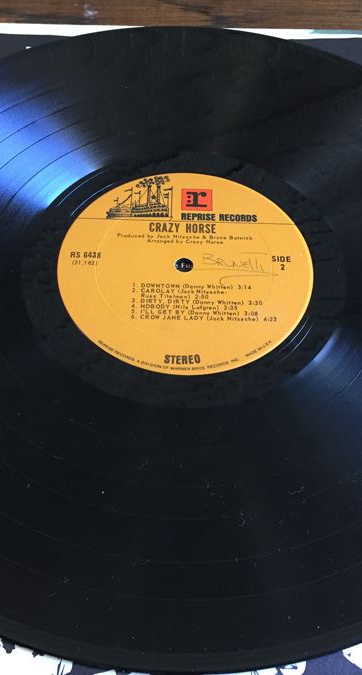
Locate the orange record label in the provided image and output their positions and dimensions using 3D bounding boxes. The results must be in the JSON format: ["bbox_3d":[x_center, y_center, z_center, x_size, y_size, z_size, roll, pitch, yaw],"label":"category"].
[{"bbox_3d":[0.002,-0.029,0.298,0.101,0.002,0.101,1,57,-1],"label":"orange record label"}]

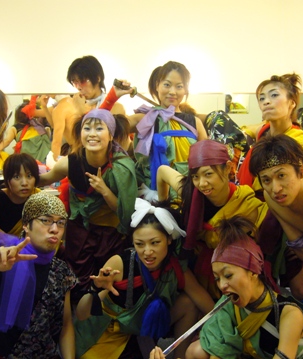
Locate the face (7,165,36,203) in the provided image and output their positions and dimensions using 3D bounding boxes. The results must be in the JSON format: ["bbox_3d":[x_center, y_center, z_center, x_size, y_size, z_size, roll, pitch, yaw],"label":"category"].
[{"bbox_3d":[-0.612,0.019,2.280,0.145,0.190,0.140,0,6,-13],"label":"face"}]

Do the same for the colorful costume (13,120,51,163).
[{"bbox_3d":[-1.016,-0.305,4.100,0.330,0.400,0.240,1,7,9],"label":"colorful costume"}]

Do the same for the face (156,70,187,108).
[{"bbox_3d":[0.099,-0.446,2.400,0.150,0.190,0.140,7,5,3],"label":"face"}]

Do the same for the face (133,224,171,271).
[{"bbox_3d":[0.000,0.267,1.900,0.150,0.190,0.140,-5,7,14],"label":"face"}]

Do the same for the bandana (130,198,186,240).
[{"bbox_3d":[0.028,0.158,1.910,0.210,0.140,0.120,-4,9,12],"label":"bandana"}]

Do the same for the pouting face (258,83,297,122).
[{"bbox_3d":[0.573,-0.353,2.220,0.150,0.190,0.150,-8,-14,35],"label":"pouting face"}]

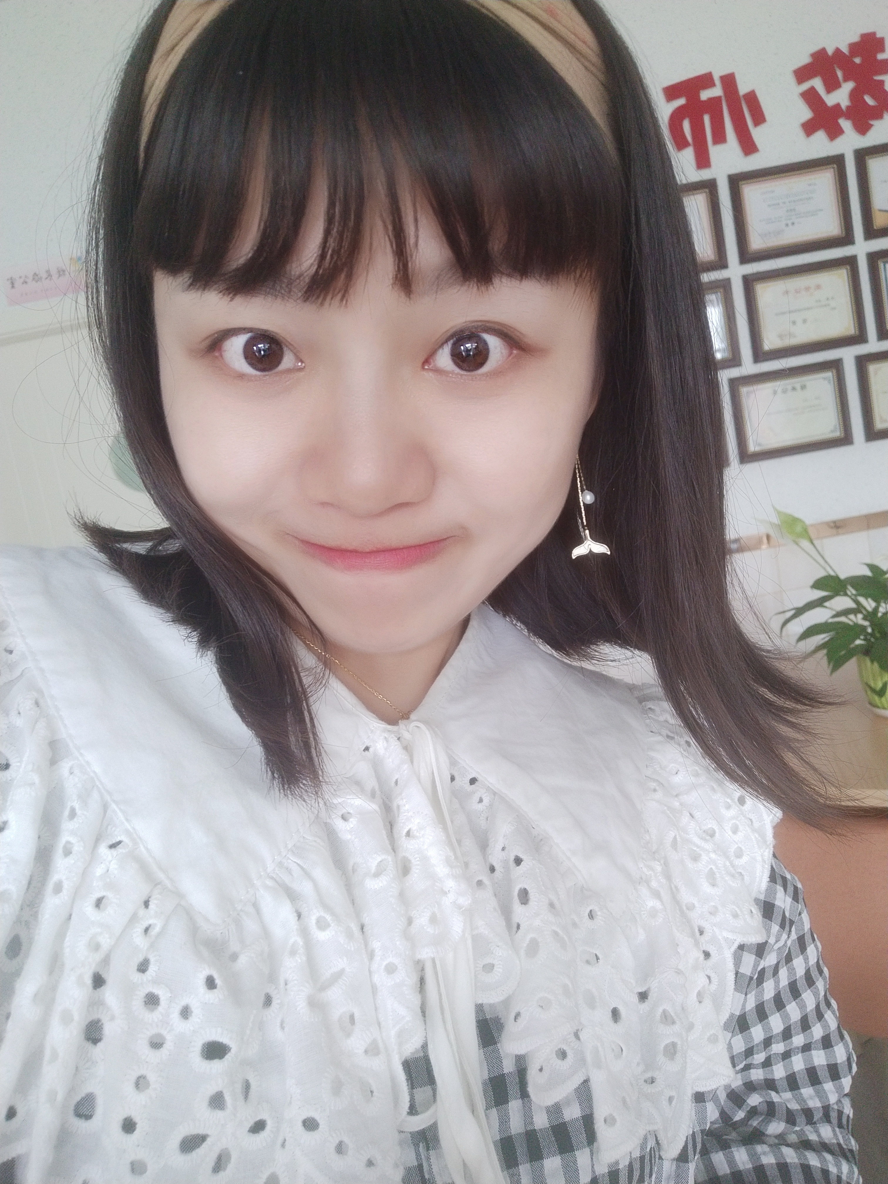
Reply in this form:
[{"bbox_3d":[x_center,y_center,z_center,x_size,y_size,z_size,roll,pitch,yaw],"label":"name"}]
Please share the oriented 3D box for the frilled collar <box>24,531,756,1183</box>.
[{"bbox_3d":[-0.027,0.106,0.483,0.366,0.243,0.225,1,6,-10],"label":"frilled collar"}]

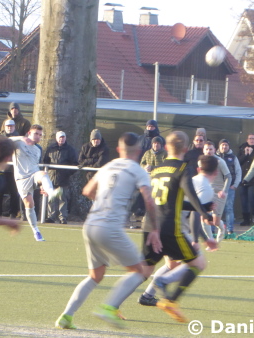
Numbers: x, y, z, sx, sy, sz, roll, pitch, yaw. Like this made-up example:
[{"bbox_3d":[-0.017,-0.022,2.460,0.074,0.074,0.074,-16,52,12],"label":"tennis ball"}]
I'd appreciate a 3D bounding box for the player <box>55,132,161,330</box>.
[{"bbox_3d":[-0.147,0.552,37.300,0.750,1.770,0.780,3,1,30],"label":"player"}]

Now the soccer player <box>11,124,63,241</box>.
[{"bbox_3d":[-1.360,0.209,62.600,0.680,1.740,0.800,2,1,-30],"label":"soccer player"}]

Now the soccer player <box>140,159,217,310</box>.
[{"bbox_3d":[0.534,0.626,42.600,0.800,1.560,0.580,2,1,-41],"label":"soccer player"}]

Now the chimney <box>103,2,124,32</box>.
[{"bbox_3d":[-0.653,-7.594,210.500,0.700,1.450,0.700,3,1,40],"label":"chimney"}]

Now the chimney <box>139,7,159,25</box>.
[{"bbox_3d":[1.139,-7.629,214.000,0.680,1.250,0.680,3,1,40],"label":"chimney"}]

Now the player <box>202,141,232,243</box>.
[{"bbox_3d":[1.360,0.405,64.000,0.600,1.640,0.600,3,1,18],"label":"player"}]

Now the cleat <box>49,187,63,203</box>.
[{"bbox_3d":[-1.061,0.383,62.400,0.110,0.120,0.290,14,-44,-41],"label":"cleat"}]

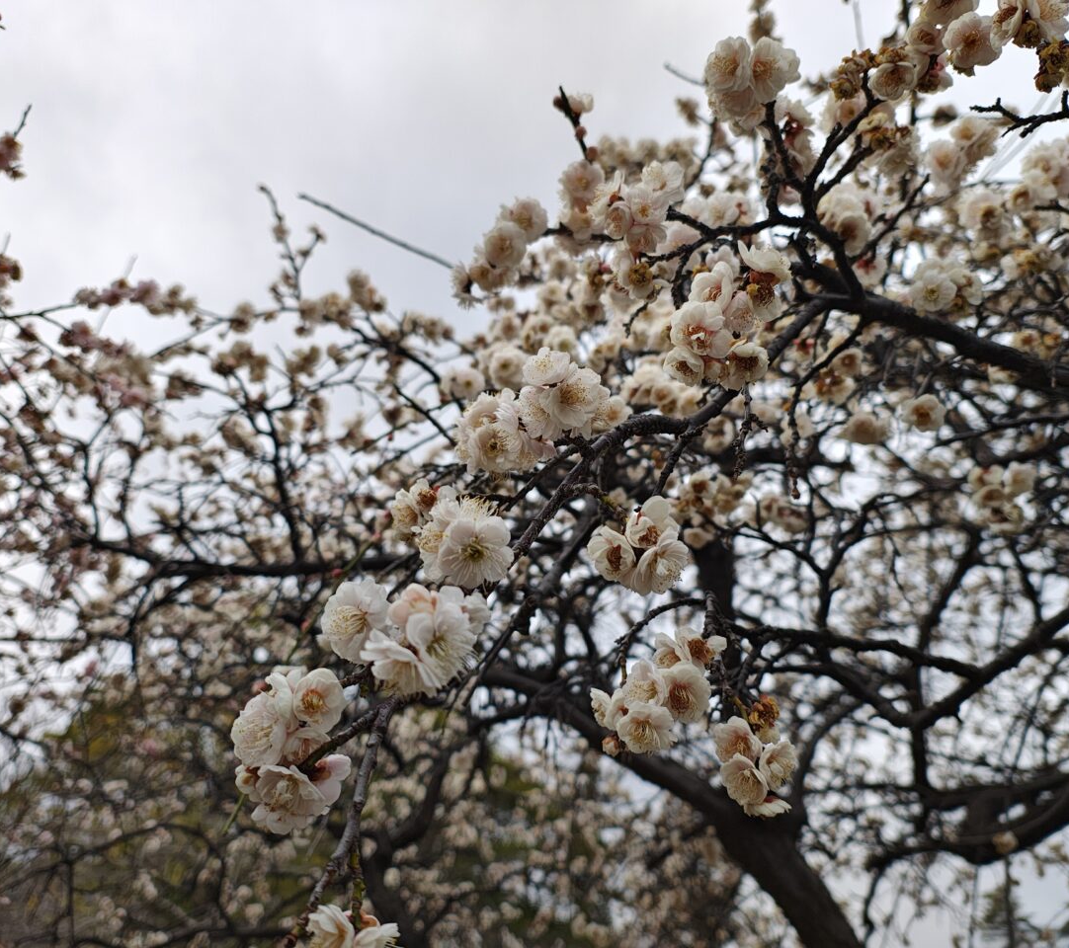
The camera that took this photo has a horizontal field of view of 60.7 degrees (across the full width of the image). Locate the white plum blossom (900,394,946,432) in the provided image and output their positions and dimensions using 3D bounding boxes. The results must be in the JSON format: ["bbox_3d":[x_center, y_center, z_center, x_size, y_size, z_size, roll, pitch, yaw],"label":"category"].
[{"bbox_3d":[0.234,-0.037,0.550,0.025,0.023,0.013,1,21,-3],"label":"white plum blossom"}]

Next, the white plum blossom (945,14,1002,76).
[{"bbox_3d":[0.192,-0.189,0.400,0.025,0.025,0.015,-3,11,6],"label":"white plum blossom"}]

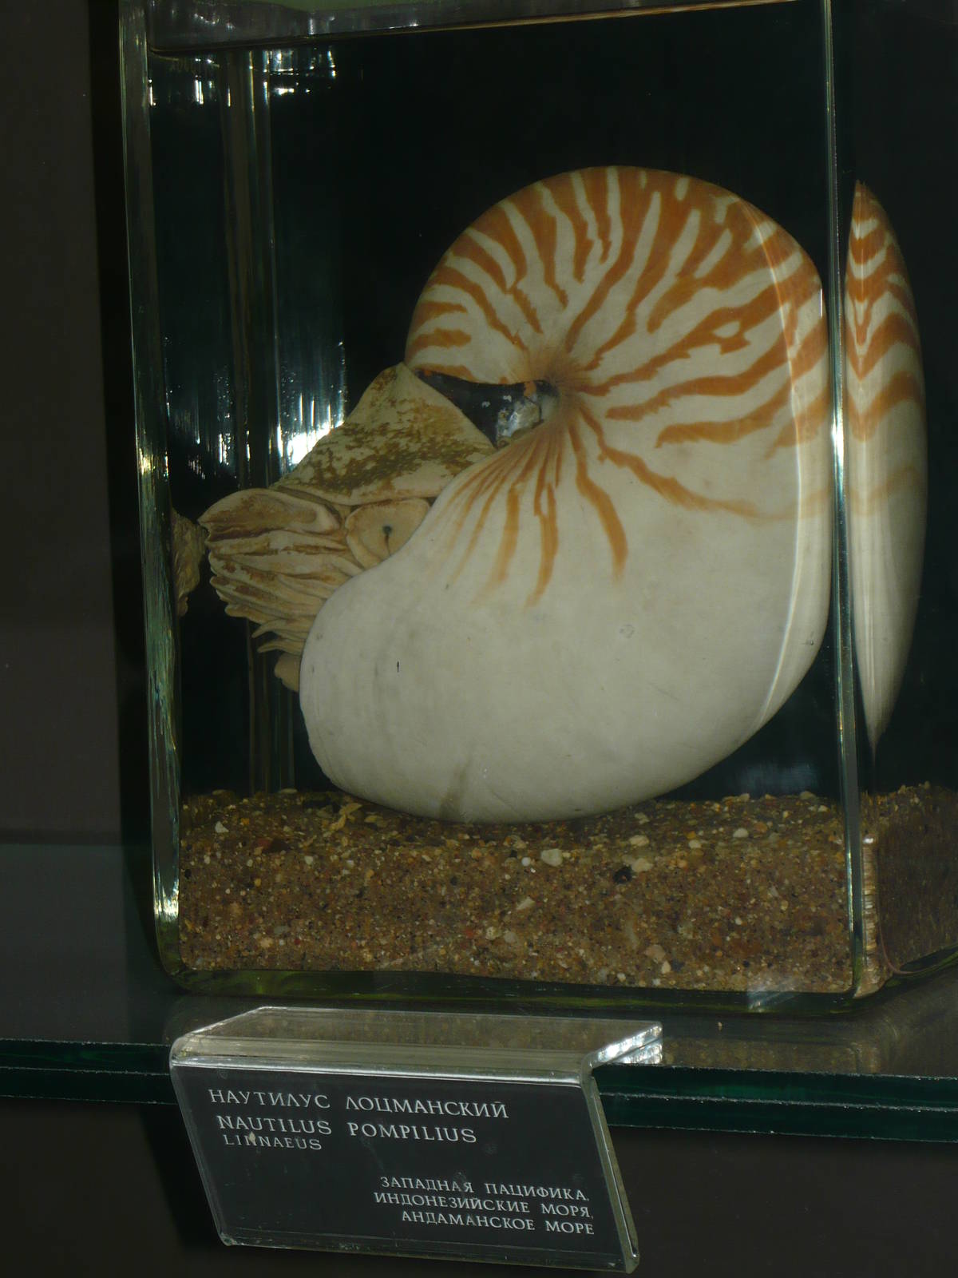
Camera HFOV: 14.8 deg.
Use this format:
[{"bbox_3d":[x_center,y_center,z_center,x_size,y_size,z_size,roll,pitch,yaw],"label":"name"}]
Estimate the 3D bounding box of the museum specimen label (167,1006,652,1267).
[{"bbox_3d":[-0.013,0.108,0.785,0.096,0.049,0.043,-1,4,25],"label":"museum specimen label"}]

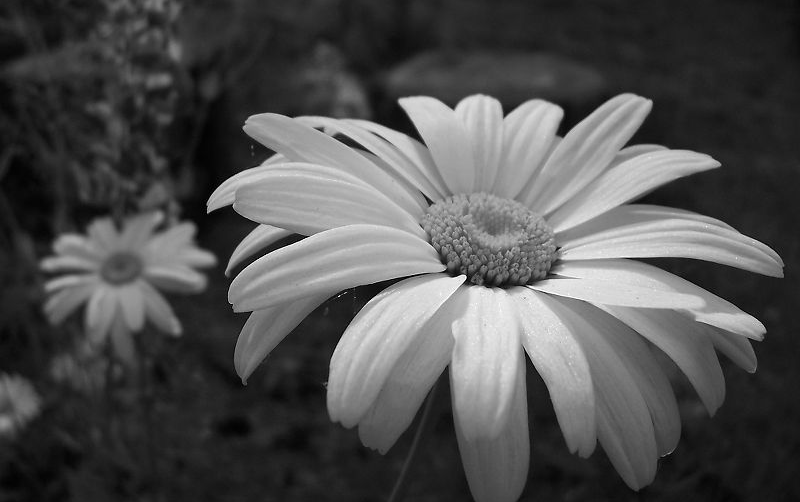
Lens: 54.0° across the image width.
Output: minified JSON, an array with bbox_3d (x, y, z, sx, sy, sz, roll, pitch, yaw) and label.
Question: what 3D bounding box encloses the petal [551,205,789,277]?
[{"bbox_3d":[0.041,0.001,0.119,0.035,0.006,0.009,5,34,0],"label":"petal"}]

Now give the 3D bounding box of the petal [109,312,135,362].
[{"bbox_3d":[-0.124,0.036,0.350,0.009,0.030,0.005,-5,-17,-2],"label":"petal"}]

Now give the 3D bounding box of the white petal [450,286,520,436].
[{"bbox_3d":[0.011,0.013,0.102,0.009,0.005,0.024,6,50,-3],"label":"white petal"}]

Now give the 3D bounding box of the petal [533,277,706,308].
[{"bbox_3d":[0.033,0.006,0.116,0.031,0.004,0.008,7,32,-19],"label":"petal"}]

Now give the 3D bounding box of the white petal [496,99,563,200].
[{"bbox_3d":[0.023,-0.018,0.139,0.009,0.004,0.032,16,46,12],"label":"white petal"}]

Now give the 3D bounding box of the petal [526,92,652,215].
[{"bbox_3d":[0.032,-0.017,0.134,0.009,0.005,0.035,29,59,29],"label":"petal"}]

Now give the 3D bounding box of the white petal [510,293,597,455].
[{"bbox_3d":[0.019,0.014,0.102,0.009,0.006,0.025,-3,51,-16],"label":"white petal"}]

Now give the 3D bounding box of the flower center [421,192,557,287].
[{"bbox_3d":[0.013,-0.002,0.117,0.021,0.008,0.021,8,34,0],"label":"flower center"}]

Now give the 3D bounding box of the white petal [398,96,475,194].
[{"bbox_3d":[0.007,-0.019,0.140,0.009,0.004,0.033,-3,42,-16],"label":"white petal"}]

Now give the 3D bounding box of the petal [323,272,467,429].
[{"bbox_3d":[0.001,0.011,0.102,0.011,0.007,0.027,24,53,23],"label":"petal"}]

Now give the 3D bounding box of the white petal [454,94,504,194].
[{"bbox_3d":[0.015,-0.020,0.140,0.009,0.004,0.033,7,44,-1],"label":"white petal"}]

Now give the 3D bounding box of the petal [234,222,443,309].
[{"bbox_3d":[-0.008,0.003,0.108,0.030,0.007,0.011,-9,37,-17],"label":"petal"}]

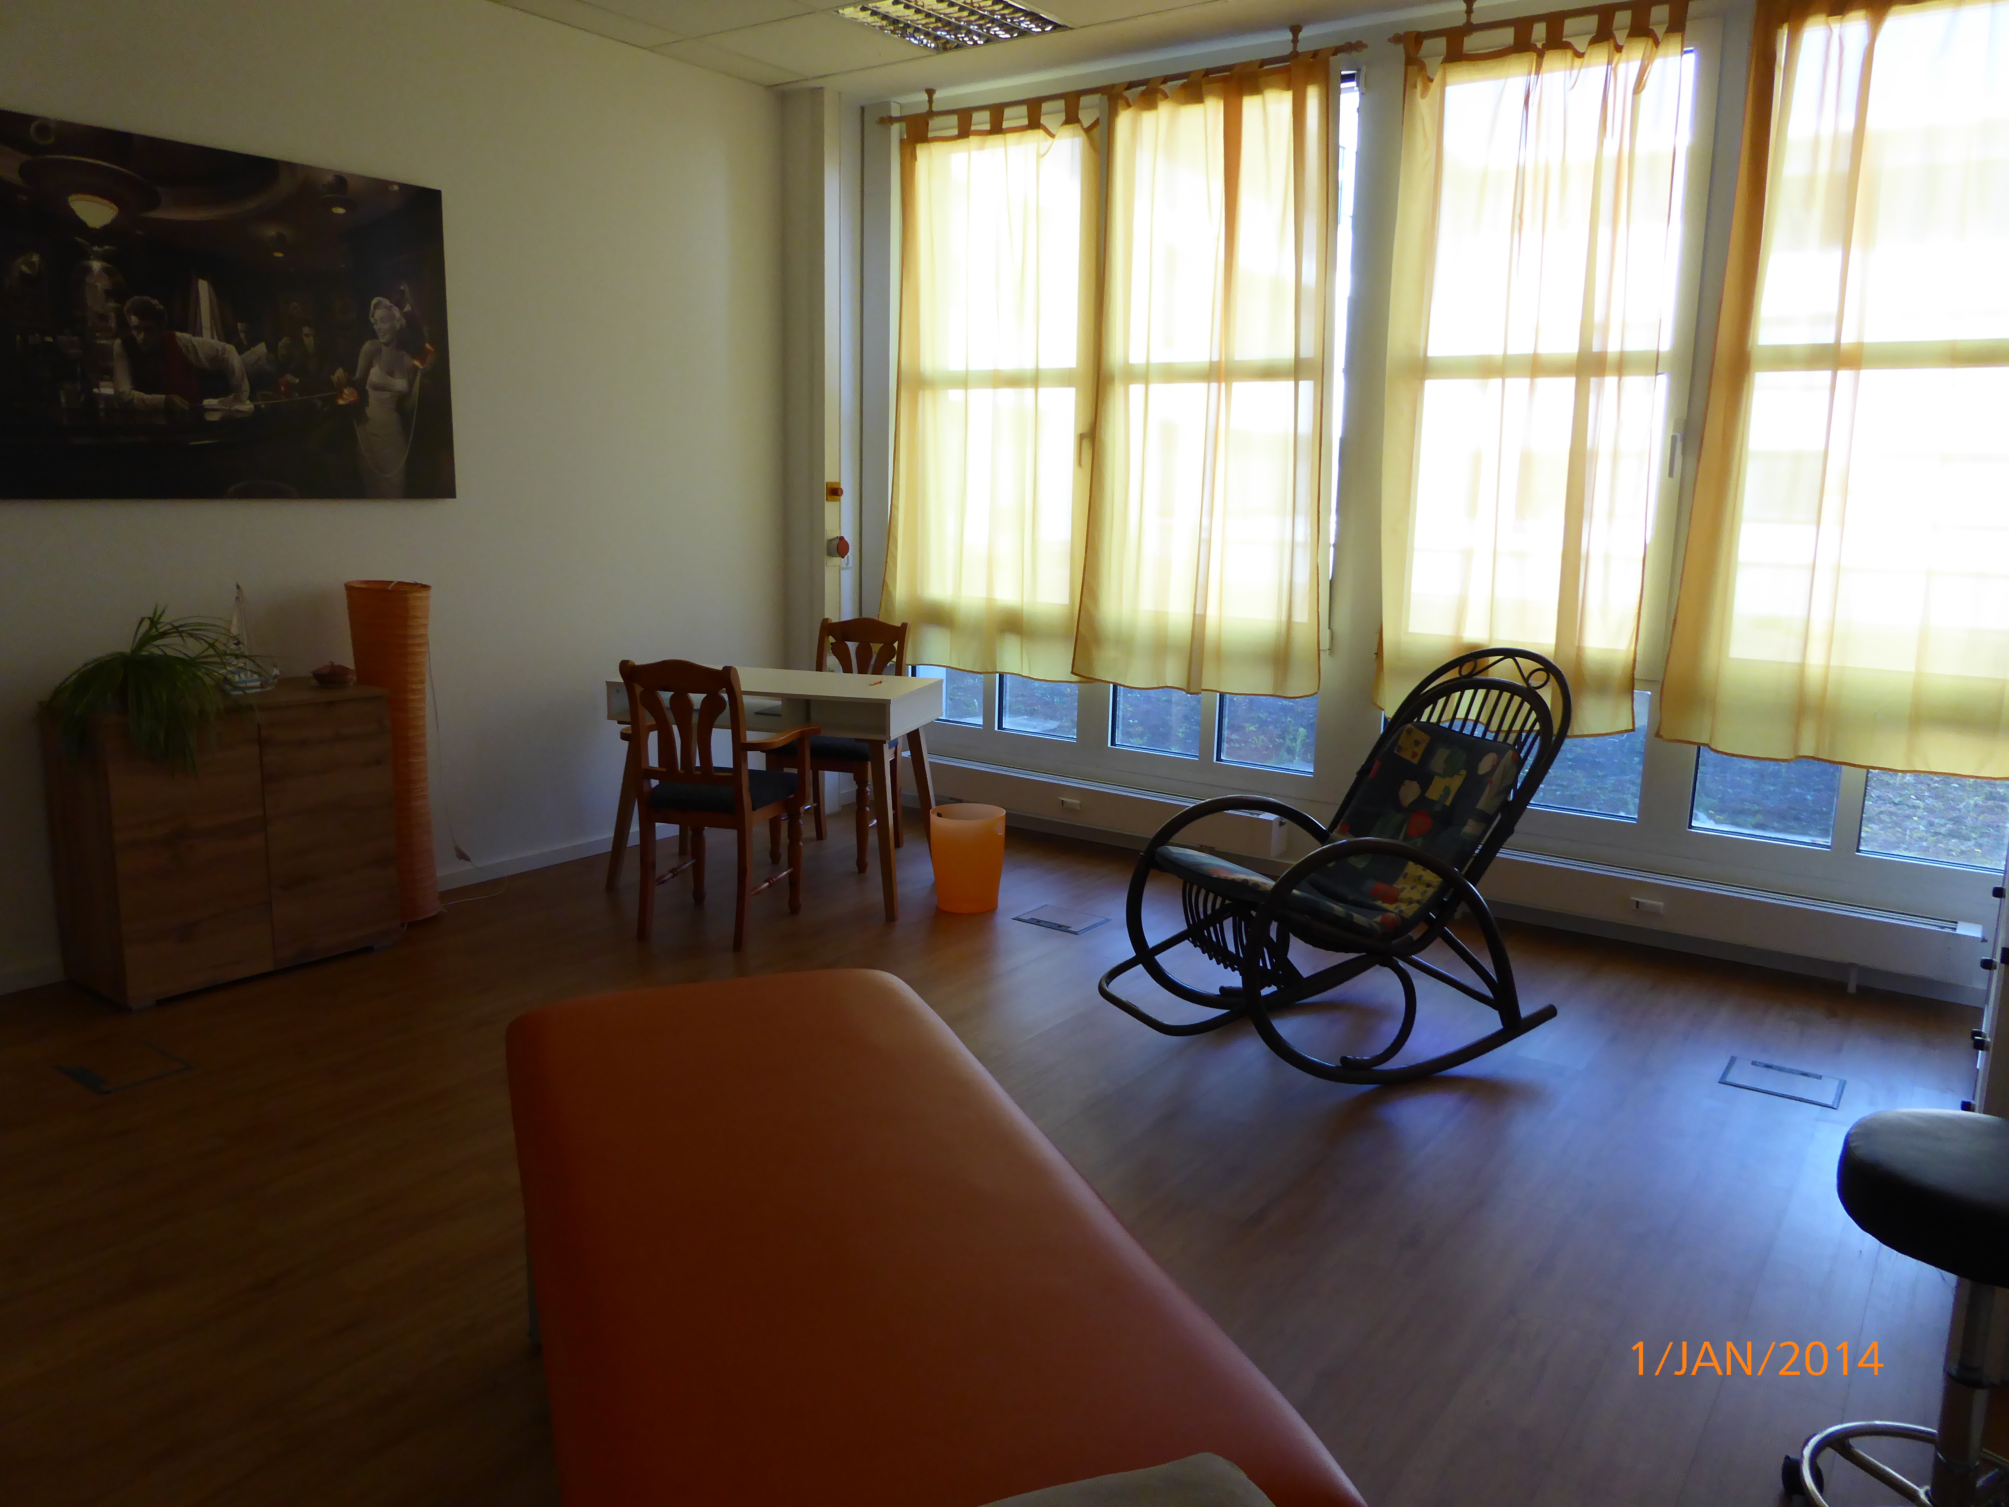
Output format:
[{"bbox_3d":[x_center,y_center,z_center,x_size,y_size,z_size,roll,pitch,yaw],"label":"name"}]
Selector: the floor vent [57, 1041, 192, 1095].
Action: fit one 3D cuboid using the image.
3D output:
[{"bbox_3d":[-2.248,0.798,3.560,0.260,0.010,0.200,9,14,36],"label":"floor vent"}]

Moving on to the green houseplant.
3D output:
[{"bbox_3d":[-2.439,-0.171,3.952,0.450,0.460,0.540,10,14,37],"label":"green houseplant"}]

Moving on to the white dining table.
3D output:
[{"bbox_3d":[-0.845,0.112,5.239,1.110,0.770,0.575,4,12,15],"label":"white dining table"}]

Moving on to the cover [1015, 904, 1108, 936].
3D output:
[{"bbox_3d":[0.204,0.585,4.932,0.265,0.010,0.200,9,14,36],"label":"cover"}]

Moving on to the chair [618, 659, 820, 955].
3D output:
[{"bbox_3d":[-0.969,0.129,4.673,0.540,0.950,0.570,4,12,15],"label":"chair"}]

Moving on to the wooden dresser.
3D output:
[{"bbox_3d":[-2.361,0.240,4.267,0.386,0.828,0.790,10,14,37],"label":"wooden dresser"}]

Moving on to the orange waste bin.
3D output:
[{"bbox_3d":[-0.130,0.383,5.035,0.278,0.350,0.278,1,11,0],"label":"orange waste bin"}]

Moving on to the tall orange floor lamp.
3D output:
[{"bbox_3d":[-2.063,0.001,4.724,0.285,1.135,0.285,9,14,36],"label":"tall orange floor lamp"}]

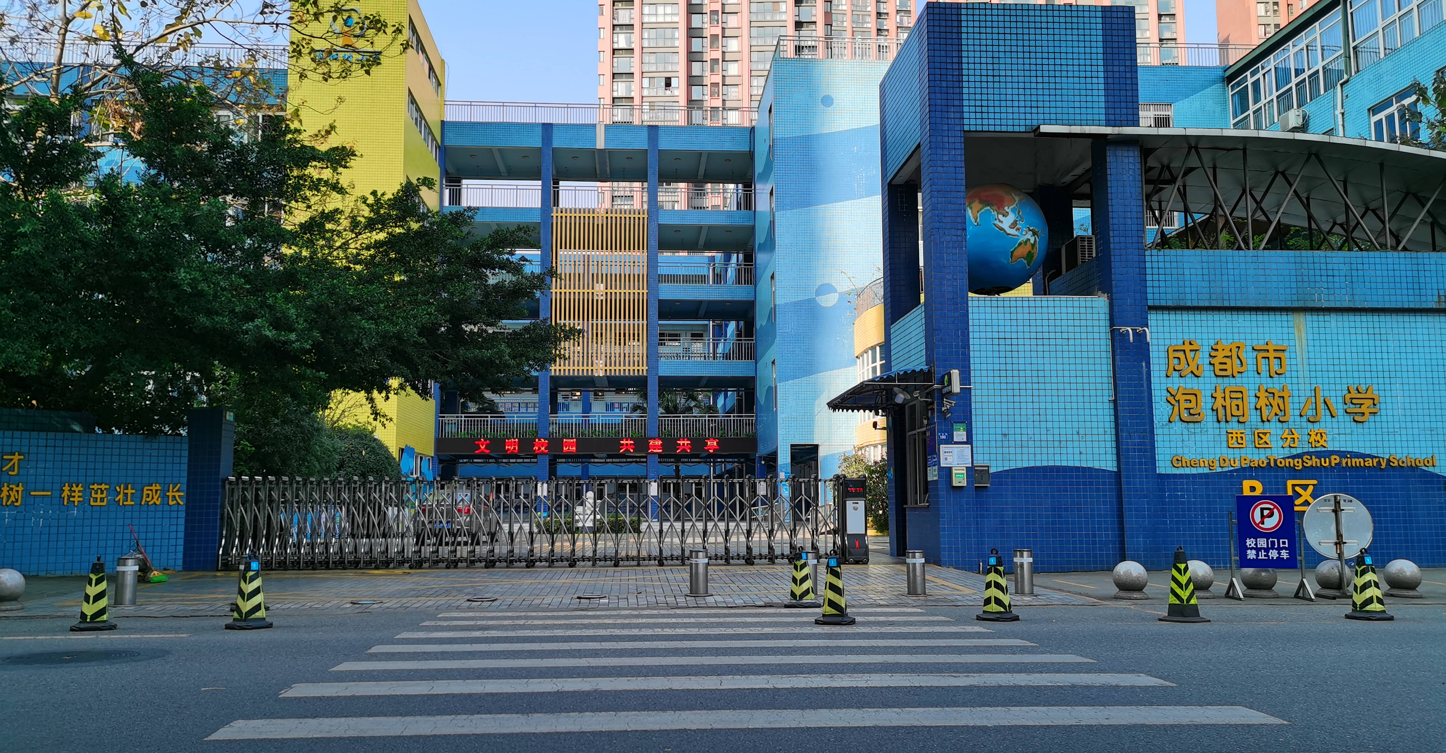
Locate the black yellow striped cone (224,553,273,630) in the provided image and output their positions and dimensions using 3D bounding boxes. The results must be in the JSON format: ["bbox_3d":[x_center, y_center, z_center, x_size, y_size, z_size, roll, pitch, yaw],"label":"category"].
[{"bbox_3d":[-4.414,1.997,10.537,0.390,0.680,0.390,4,-7,-32],"label":"black yellow striped cone"}]

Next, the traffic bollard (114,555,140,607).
[{"bbox_3d":[-6.965,2.371,13.180,0.235,0.555,0.235,3,-7,-27],"label":"traffic bollard"}]

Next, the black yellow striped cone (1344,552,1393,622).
[{"bbox_3d":[6.047,1.929,10.587,0.390,0.680,0.390,-4,-7,29],"label":"black yellow striped cone"}]

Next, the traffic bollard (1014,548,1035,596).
[{"bbox_3d":[3.682,2.382,13.830,0.235,0.555,0.235,-2,-6,15],"label":"traffic bollard"}]

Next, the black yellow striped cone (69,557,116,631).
[{"bbox_3d":[-5.801,1.983,10.437,0.390,0.690,0.390,3,-7,-29],"label":"black yellow striped cone"}]

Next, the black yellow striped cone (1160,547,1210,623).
[{"bbox_3d":[4.294,1.929,10.538,0.340,0.700,0.340,3,-7,-32],"label":"black yellow striped cone"}]

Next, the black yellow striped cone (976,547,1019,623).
[{"bbox_3d":[2.583,1.950,10.637,0.390,0.680,0.390,-2,-6,13],"label":"black yellow striped cone"}]

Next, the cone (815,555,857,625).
[{"bbox_3d":[1.046,1.968,10.587,0.390,0.680,0.390,-1,-6,5],"label":"cone"}]

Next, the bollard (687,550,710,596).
[{"bbox_3d":[-0.304,2.422,13.930,0.235,0.555,0.235,0,-6,-1],"label":"bollard"}]

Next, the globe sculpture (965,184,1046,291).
[{"bbox_3d":[4.690,-2.379,19.600,1.900,1.900,1.900,-2,-6,14],"label":"globe sculpture"}]

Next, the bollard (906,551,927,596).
[{"bbox_3d":[2.386,2.401,13.930,0.235,0.555,0.235,-1,-6,9],"label":"bollard"}]

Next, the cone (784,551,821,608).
[{"bbox_3d":[0.887,2.212,12.537,0.390,0.680,0.390,-1,-6,4],"label":"cone"}]

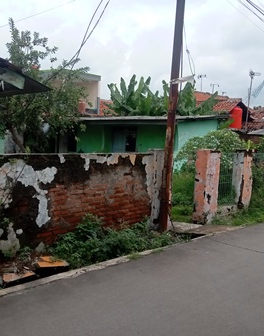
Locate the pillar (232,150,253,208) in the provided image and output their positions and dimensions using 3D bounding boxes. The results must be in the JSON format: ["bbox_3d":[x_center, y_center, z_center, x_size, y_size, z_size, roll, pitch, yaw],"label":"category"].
[{"bbox_3d":[2.622,0.350,8.624,0.330,1.480,0.330,-2,3,-40],"label":"pillar"}]

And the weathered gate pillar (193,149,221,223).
[{"bbox_3d":[1.562,0.416,7.576,0.340,1.520,0.340,-2,3,-40],"label":"weathered gate pillar"}]

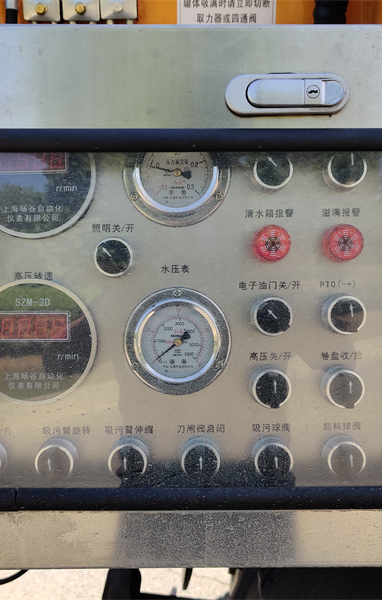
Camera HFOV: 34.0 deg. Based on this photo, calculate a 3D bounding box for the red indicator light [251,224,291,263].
[{"bbox_3d":[0.062,-0.043,0.479,0.029,0.029,0.019,0,2,0],"label":"red indicator light"}]

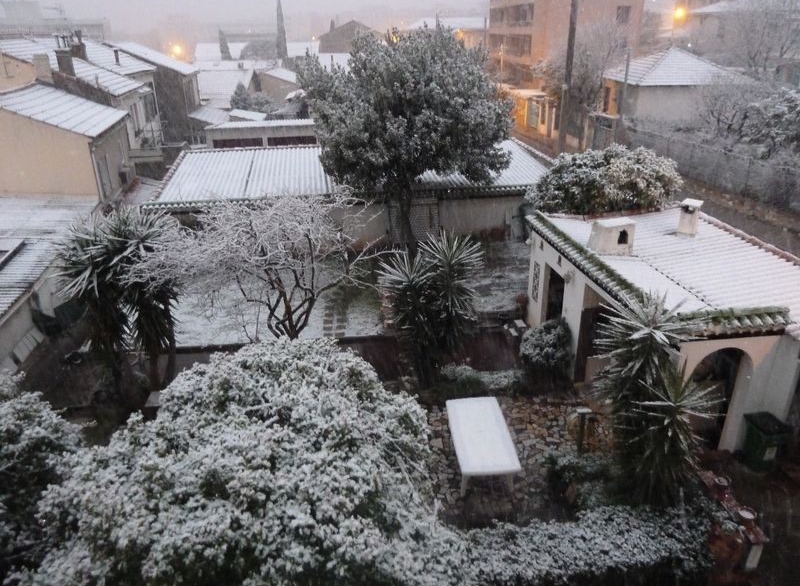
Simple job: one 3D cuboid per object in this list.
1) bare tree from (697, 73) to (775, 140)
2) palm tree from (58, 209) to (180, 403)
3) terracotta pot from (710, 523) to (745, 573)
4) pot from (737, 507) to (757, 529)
[{"bbox_3d":[16.340,-8.885,27.818,3.300,3.300,3.100,11,25,27],"label":"bare tree"},{"bbox_3d":[-6.527,0.415,13.518,2.400,4.100,2.100,-13,25,-26],"label":"palm tree"},{"bbox_3d":[4.989,3.913,8.754,0.500,0.580,0.500,15,27,34],"label":"terracotta pot"},{"bbox_3d":[5.357,3.493,8.902,0.230,0.190,0.230,14,27,34],"label":"pot"}]

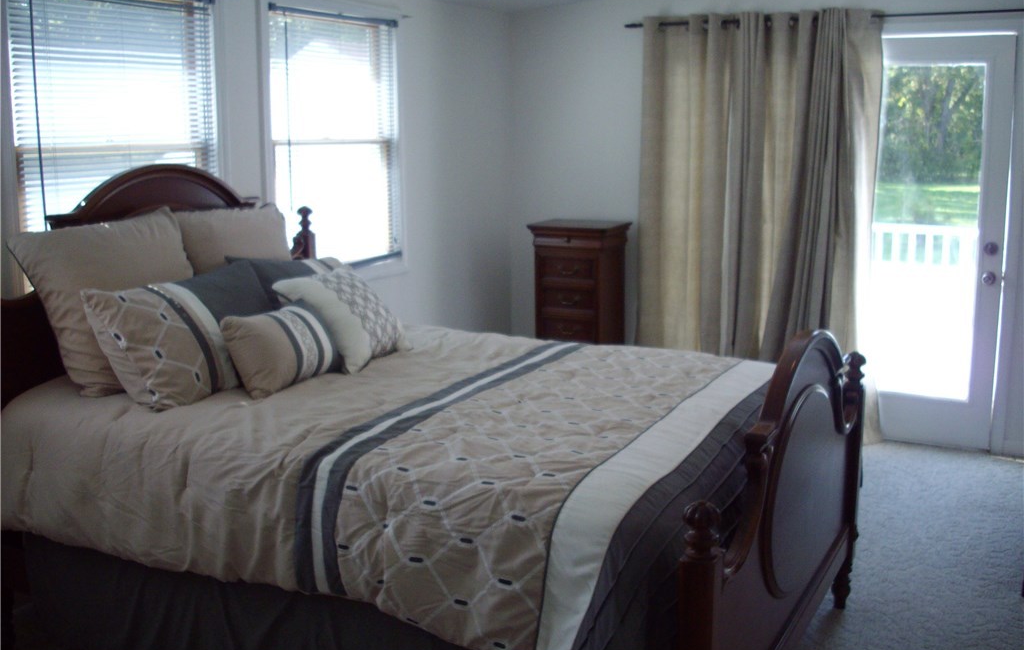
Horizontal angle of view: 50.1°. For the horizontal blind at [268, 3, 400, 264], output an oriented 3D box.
[{"bbox_3d":[-0.786,-0.831,4.990,0.100,1.140,0.920,5,12,27],"label":"horizontal blind"}]

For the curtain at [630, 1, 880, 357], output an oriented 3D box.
[{"bbox_3d":[1.252,-0.519,5.753,1.220,2.170,0.170,5,12,27],"label":"curtain"}]

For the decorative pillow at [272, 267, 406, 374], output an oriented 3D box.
[{"bbox_3d":[-0.572,-0.037,3.872,0.440,0.150,0.440,47,27,13],"label":"decorative pillow"}]

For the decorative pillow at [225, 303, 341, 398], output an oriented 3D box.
[{"bbox_3d":[-0.726,0.062,3.479,0.140,0.300,0.450,-33,-7,29],"label":"decorative pillow"}]

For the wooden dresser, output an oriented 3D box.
[{"bbox_3d":[0.374,-0.028,6.149,0.480,1.070,0.430,5,12,27],"label":"wooden dresser"}]

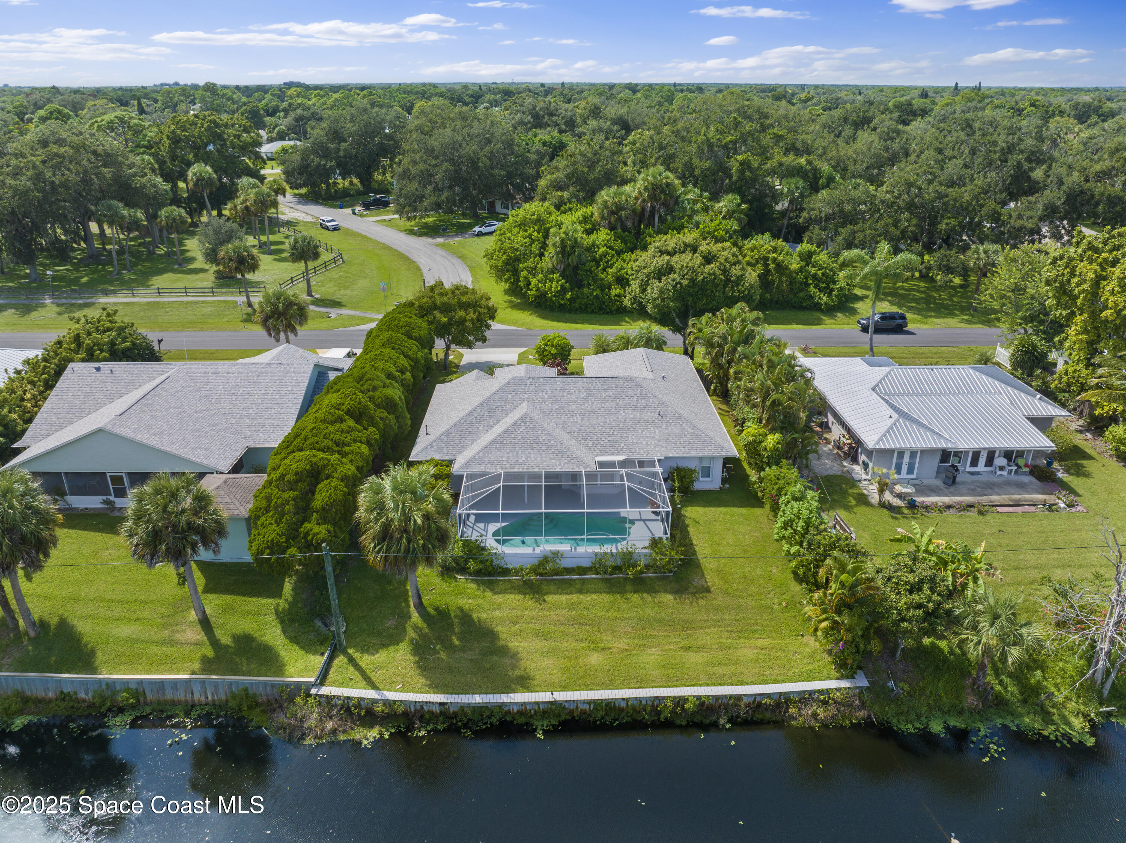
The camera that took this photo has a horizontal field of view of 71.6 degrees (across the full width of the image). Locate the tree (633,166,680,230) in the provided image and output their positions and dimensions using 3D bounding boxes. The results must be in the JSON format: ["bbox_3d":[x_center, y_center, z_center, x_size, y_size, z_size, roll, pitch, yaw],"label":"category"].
[{"bbox_3d":[13.086,-29.053,110.582,6.630,13.560,6.630,0,23,0],"label":"tree"}]

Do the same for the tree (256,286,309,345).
[{"bbox_3d":[-25.916,-8.880,72.754,4.960,7.530,4.960,0,23,0],"label":"tree"}]

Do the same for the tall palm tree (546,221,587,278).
[{"bbox_3d":[0.536,-18.536,91.095,4.800,9.400,4.800,0,23,0],"label":"tall palm tree"}]

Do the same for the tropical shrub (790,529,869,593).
[{"bbox_3d":[14.200,7.068,41.845,4.000,2.800,3.200,0,23,0],"label":"tropical shrub"}]

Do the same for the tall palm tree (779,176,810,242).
[{"bbox_3d":[36.590,-33.388,125.019,5.020,11.020,5.020,0,23,0],"label":"tall palm tree"}]

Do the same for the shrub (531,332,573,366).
[{"bbox_3d":[-0.937,-6.590,71.308,3.800,3.200,3.700,0,23,0],"label":"shrub"}]

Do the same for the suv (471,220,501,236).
[{"bbox_3d":[-13.285,-33.644,136.047,4.650,1.680,1.880,-16,28,-33],"label":"suv"}]

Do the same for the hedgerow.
[{"bbox_3d":[-14.500,-1.201,56.681,5.500,6.200,33.500,0,23,0],"label":"hedgerow"}]

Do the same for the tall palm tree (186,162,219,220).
[{"bbox_3d":[-65.546,-41.552,143.279,5.920,11.510,5.920,0,23,0],"label":"tall palm tree"}]

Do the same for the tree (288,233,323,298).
[{"bbox_3d":[-31.132,-18.962,94.849,4.240,7.700,4.240,0,23,0],"label":"tree"}]

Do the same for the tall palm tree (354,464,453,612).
[{"bbox_3d":[-7.530,5.791,37.495,4.590,7.900,4.590,0,23,0],"label":"tall palm tree"}]

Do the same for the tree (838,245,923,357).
[{"bbox_3d":[28.886,-10.926,72.631,7.620,11.390,7.400,0,23,0],"label":"tree"}]

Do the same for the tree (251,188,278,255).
[{"bbox_3d":[-45.462,-30.697,119.973,4.020,10.090,4.020,0,23,0],"label":"tree"}]

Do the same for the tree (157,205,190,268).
[{"bbox_3d":[-54.946,-26.333,111.016,4.720,8.530,4.720,0,23,0],"label":"tree"}]

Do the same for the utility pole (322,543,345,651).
[{"bbox_3d":[-10.165,7.931,34.889,0.300,5.850,0.300,0,23,0],"label":"utility pole"}]

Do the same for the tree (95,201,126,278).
[{"bbox_3d":[-60.215,-24.558,105.040,4.090,10.130,4.090,0,23,0],"label":"tree"}]

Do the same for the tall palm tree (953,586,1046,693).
[{"bbox_3d":[18.774,9.709,33.944,4.030,5.030,4.030,0,23,0],"label":"tall palm tree"}]

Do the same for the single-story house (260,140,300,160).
[{"bbox_3d":[-96.640,-95.283,273.871,18.000,5.300,11.800,-13,27,-27],"label":"single-story house"}]

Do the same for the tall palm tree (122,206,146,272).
[{"bbox_3d":[-58.131,-24.644,106.153,4.100,8.500,3.800,0,23,0],"label":"tall palm tree"}]

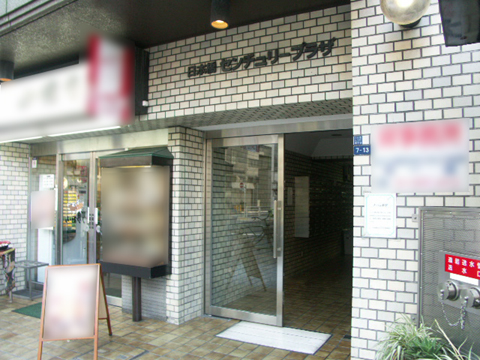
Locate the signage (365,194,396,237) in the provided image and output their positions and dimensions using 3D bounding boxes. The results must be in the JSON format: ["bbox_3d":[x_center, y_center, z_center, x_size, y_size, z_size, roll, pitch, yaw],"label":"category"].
[{"bbox_3d":[0.923,0.232,2.555,0.210,0.297,0.006,-1,-3,28],"label":"signage"}]

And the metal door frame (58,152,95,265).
[{"bbox_3d":[-2.184,0.599,5.172,0.700,1.950,0.080,-1,-3,28],"label":"metal door frame"}]

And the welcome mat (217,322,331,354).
[{"bbox_3d":[0.338,1.539,3.846,1.020,0.020,0.550,-1,-3,28],"label":"welcome mat"}]

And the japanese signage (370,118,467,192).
[{"bbox_3d":[1.130,-0.146,2.454,0.585,0.450,0.020,-1,-3,28],"label":"japanese signage"}]

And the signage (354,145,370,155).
[{"bbox_3d":[0.828,-0.202,2.626,0.108,0.062,0.008,-1,-3,28],"label":"signage"}]

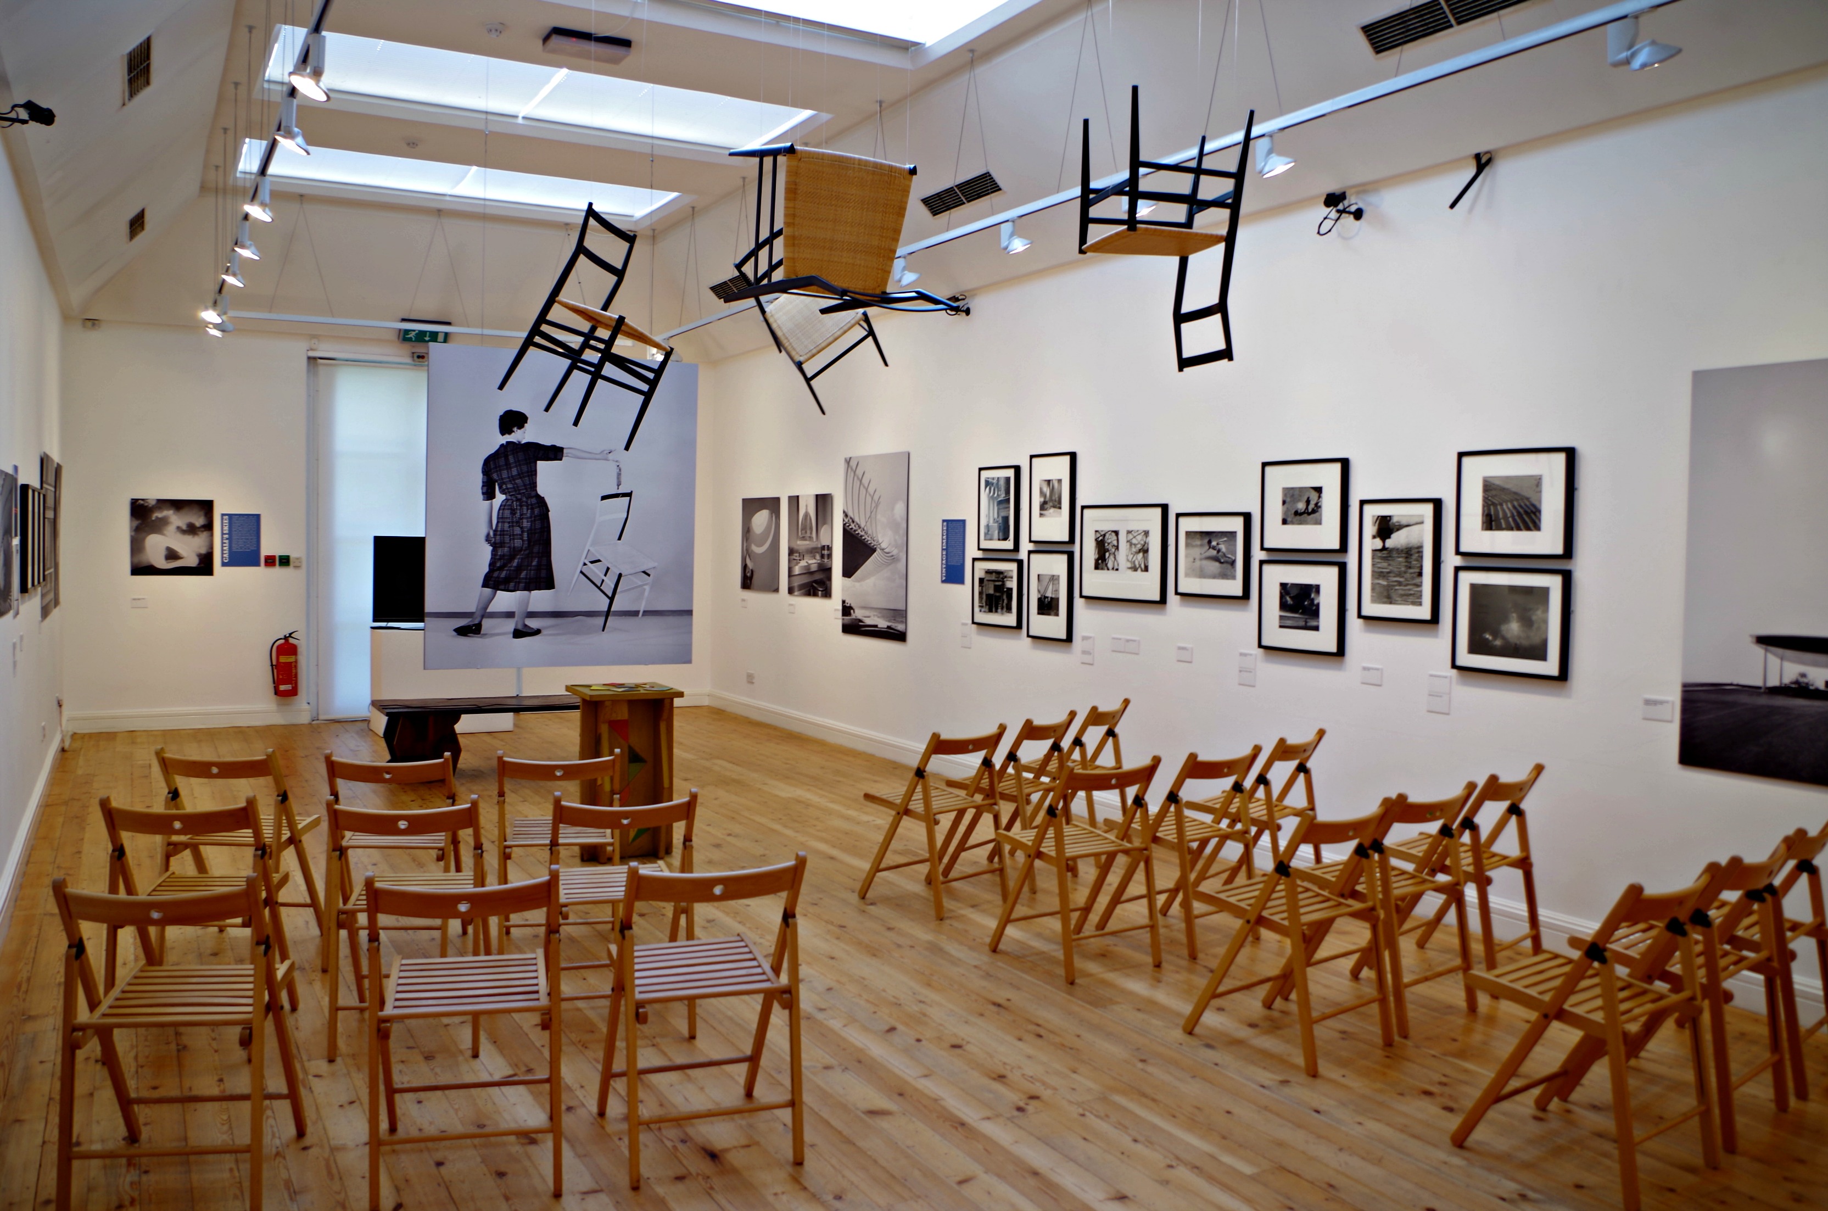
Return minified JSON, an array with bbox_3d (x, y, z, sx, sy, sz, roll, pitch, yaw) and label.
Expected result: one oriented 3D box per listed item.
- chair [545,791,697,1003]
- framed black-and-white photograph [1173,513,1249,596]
[{"bbox_3d":[-0.922,0.934,4.361,0.435,0.770,0.500,0,3,-14],"label":"chair"},{"bbox_3d":[1.491,-0.248,6.834,0.030,0.422,0.510,-1,3,-30],"label":"framed black-and-white photograph"}]

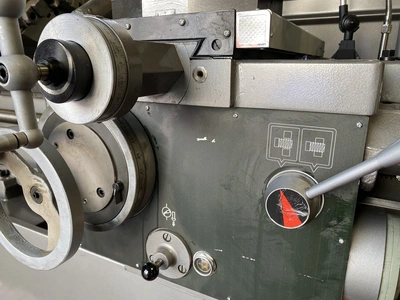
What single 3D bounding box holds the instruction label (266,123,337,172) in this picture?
[{"bbox_3d":[0.114,-0.002,0.345,0.073,0.051,0.002,8,13,26],"label":"instruction label"}]

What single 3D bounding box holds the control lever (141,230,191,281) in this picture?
[{"bbox_3d":[-0.061,0.163,0.432,0.078,0.078,0.061,8,13,26],"label":"control lever"}]

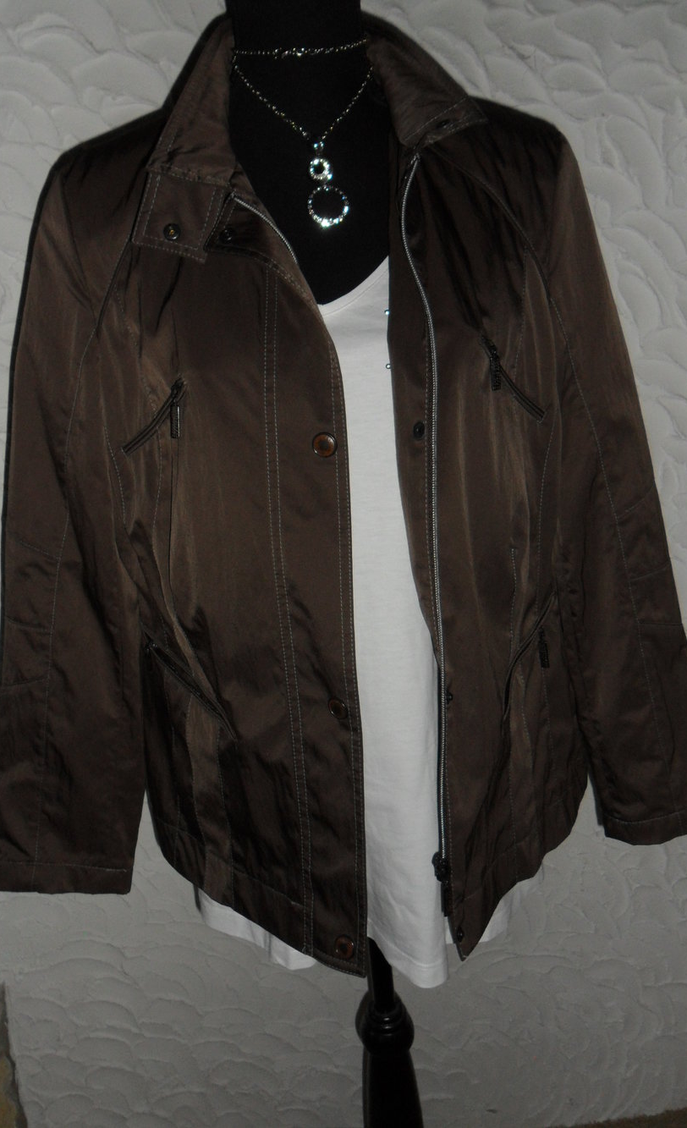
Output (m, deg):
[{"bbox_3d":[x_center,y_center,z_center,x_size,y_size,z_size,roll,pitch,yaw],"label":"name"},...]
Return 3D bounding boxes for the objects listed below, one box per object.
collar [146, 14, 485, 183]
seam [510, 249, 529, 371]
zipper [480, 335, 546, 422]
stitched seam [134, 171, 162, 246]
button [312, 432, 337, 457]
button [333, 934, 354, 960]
[{"bbox_3d":[-0.027,-0.383,0.702,0.262,0.138,0.160,-5,17,0],"label":"collar"},{"bbox_3d":[0.144,-0.207,0.715,0.010,0.100,0.009,5,3,-17],"label":"seam"},{"bbox_3d":[0.134,-0.148,0.710,0.025,0.083,0.014,-37,9,-10],"label":"zipper"},{"bbox_3d":[-0.156,-0.283,0.700,0.010,0.060,0.007,14,-5,11],"label":"stitched seam"},{"bbox_3d":[-0.015,-0.095,0.697,0.020,0.020,0.005,-2,10,4],"label":"button"},{"bbox_3d":[0.000,0.338,0.775,0.020,0.021,0.005,-1,9,15],"label":"button"}]

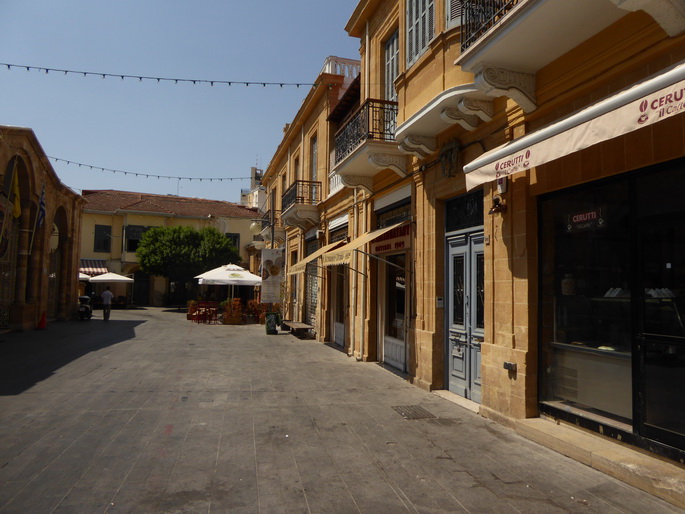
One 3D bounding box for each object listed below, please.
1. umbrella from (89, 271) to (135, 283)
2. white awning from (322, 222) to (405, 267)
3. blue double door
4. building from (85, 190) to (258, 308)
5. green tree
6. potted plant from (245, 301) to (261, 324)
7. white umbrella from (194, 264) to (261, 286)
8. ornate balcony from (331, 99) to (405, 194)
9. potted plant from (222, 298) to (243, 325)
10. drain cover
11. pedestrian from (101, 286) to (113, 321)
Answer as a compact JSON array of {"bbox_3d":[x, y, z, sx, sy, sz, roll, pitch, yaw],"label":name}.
[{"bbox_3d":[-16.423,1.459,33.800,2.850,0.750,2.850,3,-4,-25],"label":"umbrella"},{"bbox_3d":[0.401,-0.250,10.141,1.113,0.860,2.305,2,-4,-16],"label":"white awning"},{"bbox_3d":[2.012,0.905,7.464,0.090,2.640,1.410,2,-4,-16],"label":"blue double door"},{"bbox_3d":[-15.133,-0.444,43.600,14.561,9.900,9.000,2,-4,-19],"label":"building"},{"bbox_3d":[-10.700,0.868,32.995,6.900,5.900,6.400,2,-4,-16],"label":"green tree"},{"bbox_3d":[-4.436,2.701,23.449,0.780,1.160,0.650,2,-4,-16],"label":"potted plant"},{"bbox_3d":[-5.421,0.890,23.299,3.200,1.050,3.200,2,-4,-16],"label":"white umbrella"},{"bbox_3d":[0.525,-2.206,10.379,0.946,1.324,2.700,2,-4,-16],"label":"ornate balcony"},{"bbox_3d":[-5.277,2.605,22.822,0.900,1.240,0.650,2,-4,-16],"label":"potted plant"},{"bbox_3d":[1.001,2.180,6.677,0.435,0.030,0.665,2,-4,-16],"label":"drain cover"},{"bbox_3d":[-11.903,2.361,24.020,0.560,1.690,0.360,2,-4,-21],"label":"pedestrian"}]

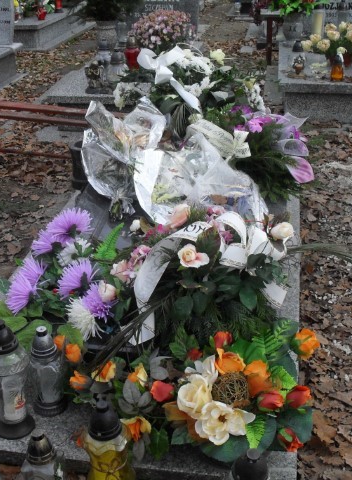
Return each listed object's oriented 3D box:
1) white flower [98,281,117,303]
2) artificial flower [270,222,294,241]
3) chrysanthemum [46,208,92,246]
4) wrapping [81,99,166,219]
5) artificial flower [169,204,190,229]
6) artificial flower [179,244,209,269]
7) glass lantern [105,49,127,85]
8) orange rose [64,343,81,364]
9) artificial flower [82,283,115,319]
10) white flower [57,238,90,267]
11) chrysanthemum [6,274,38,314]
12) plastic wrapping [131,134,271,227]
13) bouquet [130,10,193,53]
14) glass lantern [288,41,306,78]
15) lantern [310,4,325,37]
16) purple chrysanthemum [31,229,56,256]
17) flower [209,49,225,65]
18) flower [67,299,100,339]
[{"bbox_3d":[-0.212,0.159,2.000,0.052,0.060,0.052,0,27,0],"label":"white flower"},{"bbox_3d":[0.354,-0.028,2.148,0.080,0.055,0.065,0,27,0],"label":"artificial flower"},{"bbox_3d":[-0.398,-0.054,2.420,0.158,0.100,0.125,4,27,9],"label":"chrysanthemum"},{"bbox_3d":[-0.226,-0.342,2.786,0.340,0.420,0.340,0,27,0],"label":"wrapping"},{"bbox_3d":[0.012,-0.083,2.277,0.075,0.075,0.075,0,27,0],"label":"artificial flower"},{"bbox_3d":[0.053,0.050,1.972,0.090,0.065,0.070,0,27,0],"label":"artificial flower"},{"bbox_3d":[-0.438,-1.291,4.791,0.123,0.219,0.123,4,27,9],"label":"glass lantern"},{"bbox_3d":[-0.317,0.347,1.980,0.047,0.054,0.047,0,27,0],"label":"orange rose"},{"bbox_3d":[-0.248,0.196,2.100,0.105,0.085,0.095,4,27,9],"label":"artificial flower"},{"bbox_3d":[-0.372,0.045,2.350,0.112,0.075,0.095,4,27,9],"label":"white flower"},{"bbox_3d":[-0.480,0.170,2.023,0.085,0.120,0.110,-9,28,-18],"label":"chrysanthemum"},{"bbox_3d":[0.111,-0.278,2.920,0.540,0.260,0.470,4,27,9],"label":"plastic wrapping"},{"bbox_3d":[-0.121,-1.658,5.311,0.470,0.380,0.450,4,27,9],"label":"bouquet"},{"bbox_3d":[0.912,-1.344,4.798,0.130,0.254,0.130,4,27,9],"label":"glass lantern"},{"bbox_3d":[1.407,-2.147,6.341,0.117,0.314,0.117,4,27,9],"label":"lantern"},{"bbox_3d":[-0.466,0.009,2.274,0.080,0.095,0.100,-9,28,-18],"label":"purple chrysanthemum"},{"bbox_3d":[0.218,-0.986,3.477,0.080,0.070,0.070,0,27,0],"label":"flower"},{"bbox_3d":[-0.277,0.238,1.934,0.105,0.105,0.090,9,28,18],"label":"flower"}]

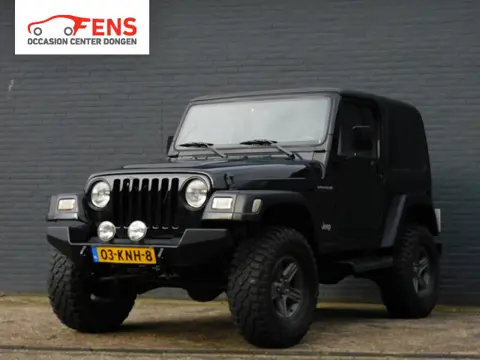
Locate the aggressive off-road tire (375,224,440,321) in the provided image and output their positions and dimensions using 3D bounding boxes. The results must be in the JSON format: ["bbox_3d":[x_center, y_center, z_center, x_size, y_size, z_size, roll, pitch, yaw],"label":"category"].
[{"bbox_3d":[1.470,0.791,9.636,0.265,0.816,0.816,0,-2,31],"label":"aggressive off-road tire"}]

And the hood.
[{"bbox_3d":[-0.316,-0.052,8.123,1.380,0.270,1.270,-1,-2,31],"label":"hood"}]

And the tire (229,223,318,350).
[{"bbox_3d":[0.233,0.716,7.516,0.270,0.810,0.810,-1,-2,31],"label":"tire"}]

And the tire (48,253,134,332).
[{"bbox_3d":[-1.093,0.736,8.313,0.270,0.810,0.810,-1,-2,31],"label":"tire"}]

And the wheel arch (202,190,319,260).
[{"bbox_3d":[0.157,0.314,7.610,0.360,0.490,1.080,-1,-2,31],"label":"wheel arch"}]

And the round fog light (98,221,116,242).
[{"bbox_3d":[-0.891,0.346,7.452,0.145,0.150,0.090,-1,-2,31],"label":"round fog light"}]

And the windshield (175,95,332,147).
[{"bbox_3d":[0.104,-0.448,8.902,1.370,0.471,0.080,0,-29,31],"label":"windshield"}]

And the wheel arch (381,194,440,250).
[{"bbox_3d":[1.461,0.350,9.574,0.165,0.430,1.030,-1,-2,31],"label":"wheel arch"}]

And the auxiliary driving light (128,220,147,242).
[{"bbox_3d":[-0.690,0.347,7.484,0.145,0.145,0.090,0,-2,31],"label":"auxiliary driving light"}]

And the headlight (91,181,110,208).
[{"bbox_3d":[-0.969,0.105,7.918,0.190,0.190,0.100,0,-2,31],"label":"headlight"}]

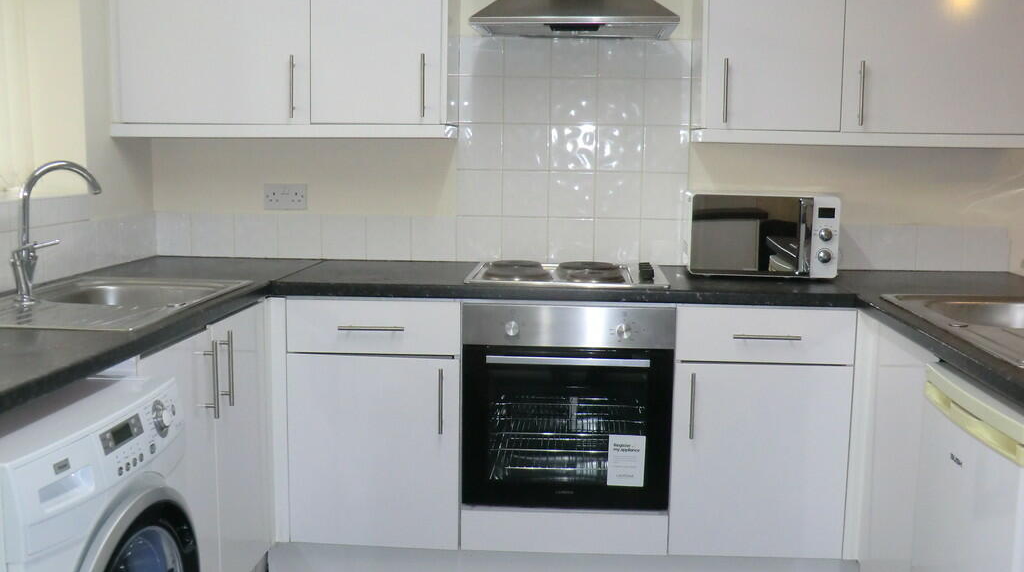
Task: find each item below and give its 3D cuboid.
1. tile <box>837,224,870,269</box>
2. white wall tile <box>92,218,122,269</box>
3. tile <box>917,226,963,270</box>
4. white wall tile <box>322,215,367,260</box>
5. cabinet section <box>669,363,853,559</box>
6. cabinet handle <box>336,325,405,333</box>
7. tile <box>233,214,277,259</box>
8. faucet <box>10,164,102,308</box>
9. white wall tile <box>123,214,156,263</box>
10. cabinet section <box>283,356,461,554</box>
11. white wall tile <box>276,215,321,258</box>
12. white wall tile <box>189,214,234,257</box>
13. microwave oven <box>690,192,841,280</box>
[{"bbox_3d":[1.103,-0.128,3.306,0.150,0.150,0.009,1,8,3],"label":"tile"},{"bbox_3d":[-1.250,-0.133,3.100,0.008,0.150,0.155,1,8,3],"label":"white wall tile"},{"bbox_3d":[1.387,-0.124,3.270,0.150,0.150,0.008,1,8,3],"label":"tile"},{"bbox_3d":[-0.566,-0.164,3.381,0.150,0.150,0.008,1,8,3],"label":"white wall tile"},{"bbox_3d":[0.714,0.464,3.127,0.496,0.566,0.580,1,7,3],"label":"cabinet section"},{"bbox_3d":[-0.392,0.118,2.814,0.188,0.012,0.034,1,8,3],"label":"cabinet handle"},{"bbox_3d":[-0.865,-0.169,3.400,0.150,0.150,0.008,1,8,3],"label":"tile"},{"bbox_3d":[-1.062,-0.130,2.361,0.225,0.340,0.120,0,8,-5],"label":"faucet"},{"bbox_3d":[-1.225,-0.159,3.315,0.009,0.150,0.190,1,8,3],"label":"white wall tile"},{"bbox_3d":[-0.384,0.442,3.178,0.495,0.568,0.580,1,7,3],"label":"cabinet section"},{"bbox_3d":[-0.717,-0.167,3.405,0.150,0.150,0.009,1,8,3],"label":"white wall tile"},{"bbox_3d":[-1.014,-0.172,3.410,0.150,0.150,0.008,1,8,3],"label":"white wall tile"},{"bbox_3d":[0.768,-0.158,3.084,0.435,0.251,0.335,2,8,12],"label":"microwave oven"}]

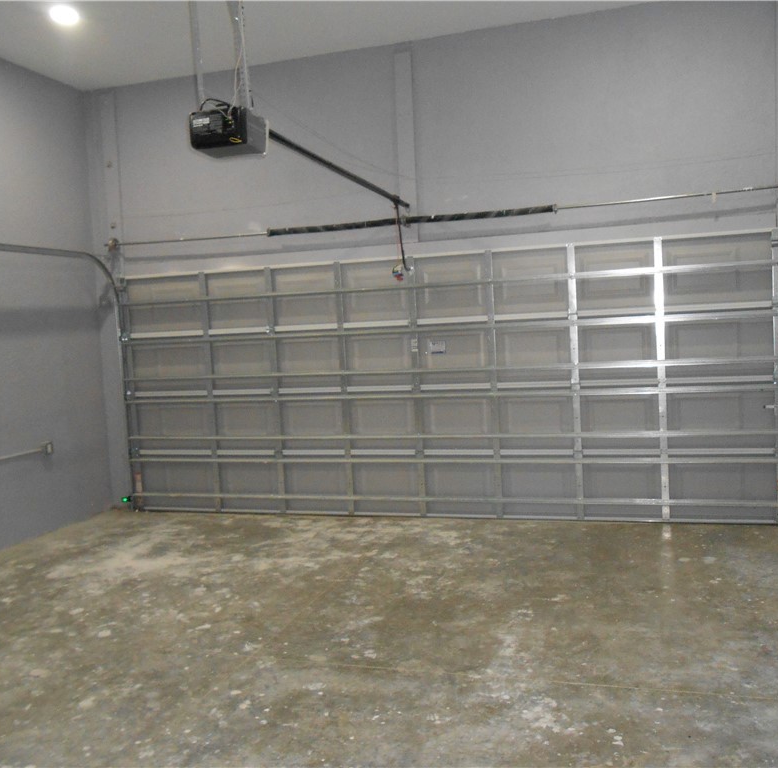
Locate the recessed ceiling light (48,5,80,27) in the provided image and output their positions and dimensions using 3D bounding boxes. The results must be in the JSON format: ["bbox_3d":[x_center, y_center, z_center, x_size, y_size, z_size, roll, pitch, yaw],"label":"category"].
[{"bbox_3d":[-2.271,-2.575,5.374,0.200,0.060,0.200,-2,4,16],"label":"recessed ceiling light"}]

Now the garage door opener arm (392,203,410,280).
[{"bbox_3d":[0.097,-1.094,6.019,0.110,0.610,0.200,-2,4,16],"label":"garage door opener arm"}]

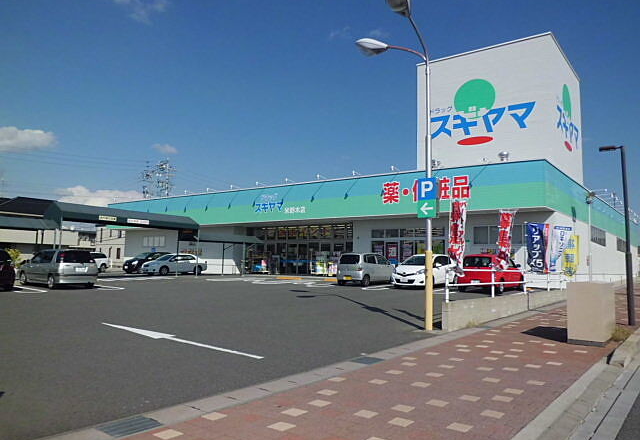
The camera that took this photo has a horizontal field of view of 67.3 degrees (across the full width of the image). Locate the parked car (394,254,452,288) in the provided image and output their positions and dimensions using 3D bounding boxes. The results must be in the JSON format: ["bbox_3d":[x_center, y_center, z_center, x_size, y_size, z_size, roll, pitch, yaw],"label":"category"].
[{"bbox_3d":[4.820,2.290,21.600,1.695,1.500,3.885,-3,-6,38],"label":"parked car"}]

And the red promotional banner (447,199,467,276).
[{"bbox_3d":[3.250,0.440,11.400,0.450,1.780,0.150,0,-5,13],"label":"red promotional banner"}]

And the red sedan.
[{"bbox_3d":[7.150,2.180,19.800,1.665,1.530,3.600,-3,-7,39],"label":"red sedan"}]

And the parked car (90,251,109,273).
[{"bbox_3d":[-18.450,3.250,36.900,1.700,1.550,4.400,-3,-6,37],"label":"parked car"}]

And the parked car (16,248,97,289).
[{"bbox_3d":[-10.950,2.010,20.050,4.150,1.550,1.690,-3,-6,38],"label":"parked car"}]

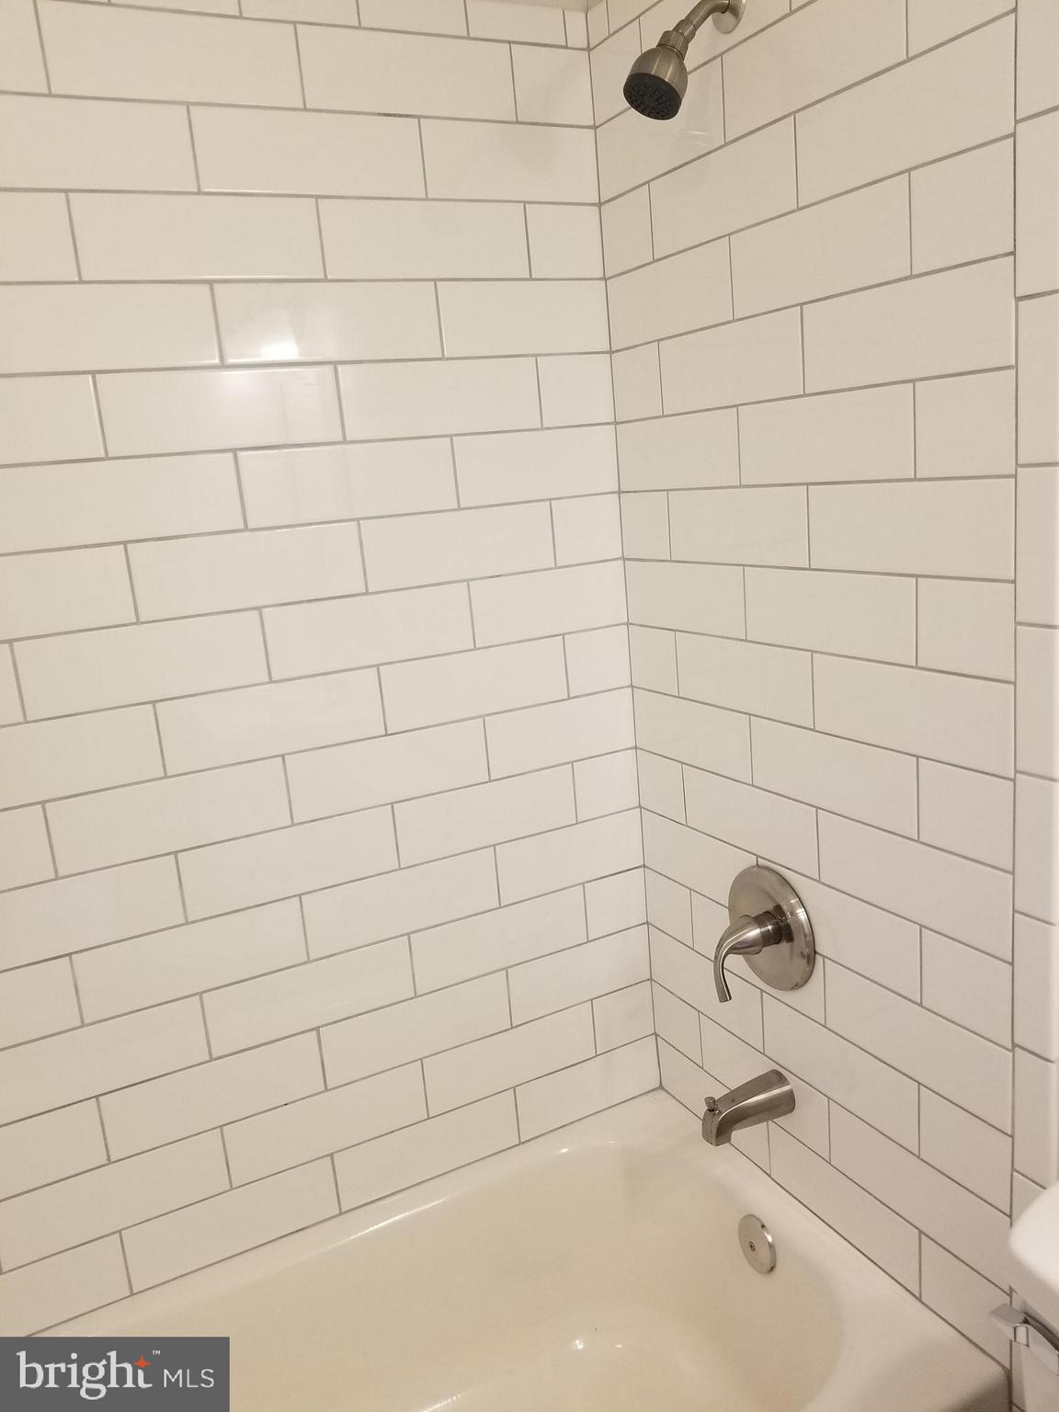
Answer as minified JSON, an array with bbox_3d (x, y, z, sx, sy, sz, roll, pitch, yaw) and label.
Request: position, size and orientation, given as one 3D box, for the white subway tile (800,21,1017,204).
[{"bbox_3d":[0.379,-0.603,1.096,0.010,0.102,0.286,-12,14,-26],"label":"white subway tile"}]

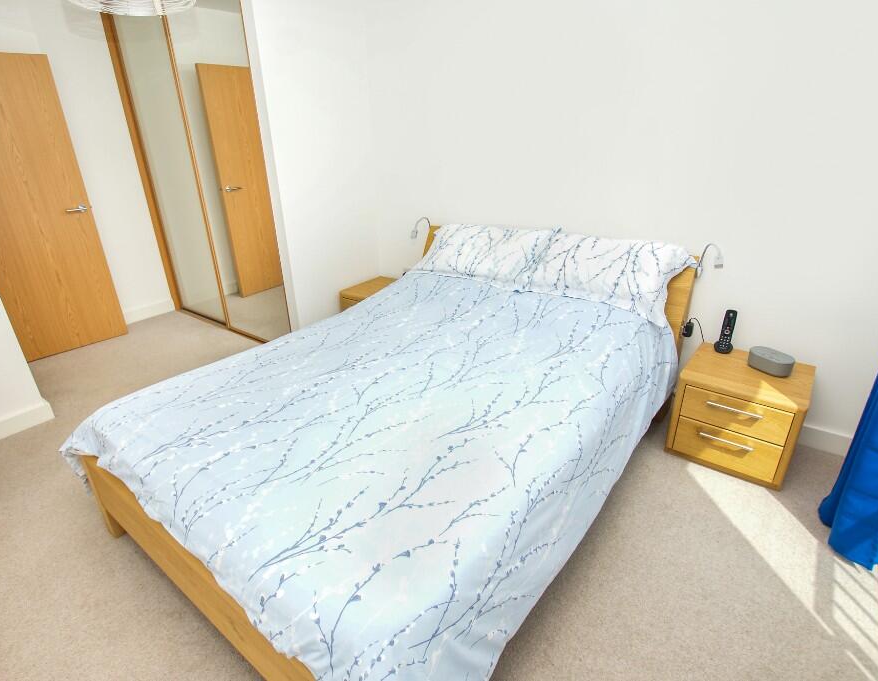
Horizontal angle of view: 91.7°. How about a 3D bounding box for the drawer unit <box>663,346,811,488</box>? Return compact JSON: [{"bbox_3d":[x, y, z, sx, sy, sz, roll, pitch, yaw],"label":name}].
[{"bbox_3d":[1.452,0.334,2.071,0.465,0.414,0.482,18,29,38],"label":"drawer unit"}]

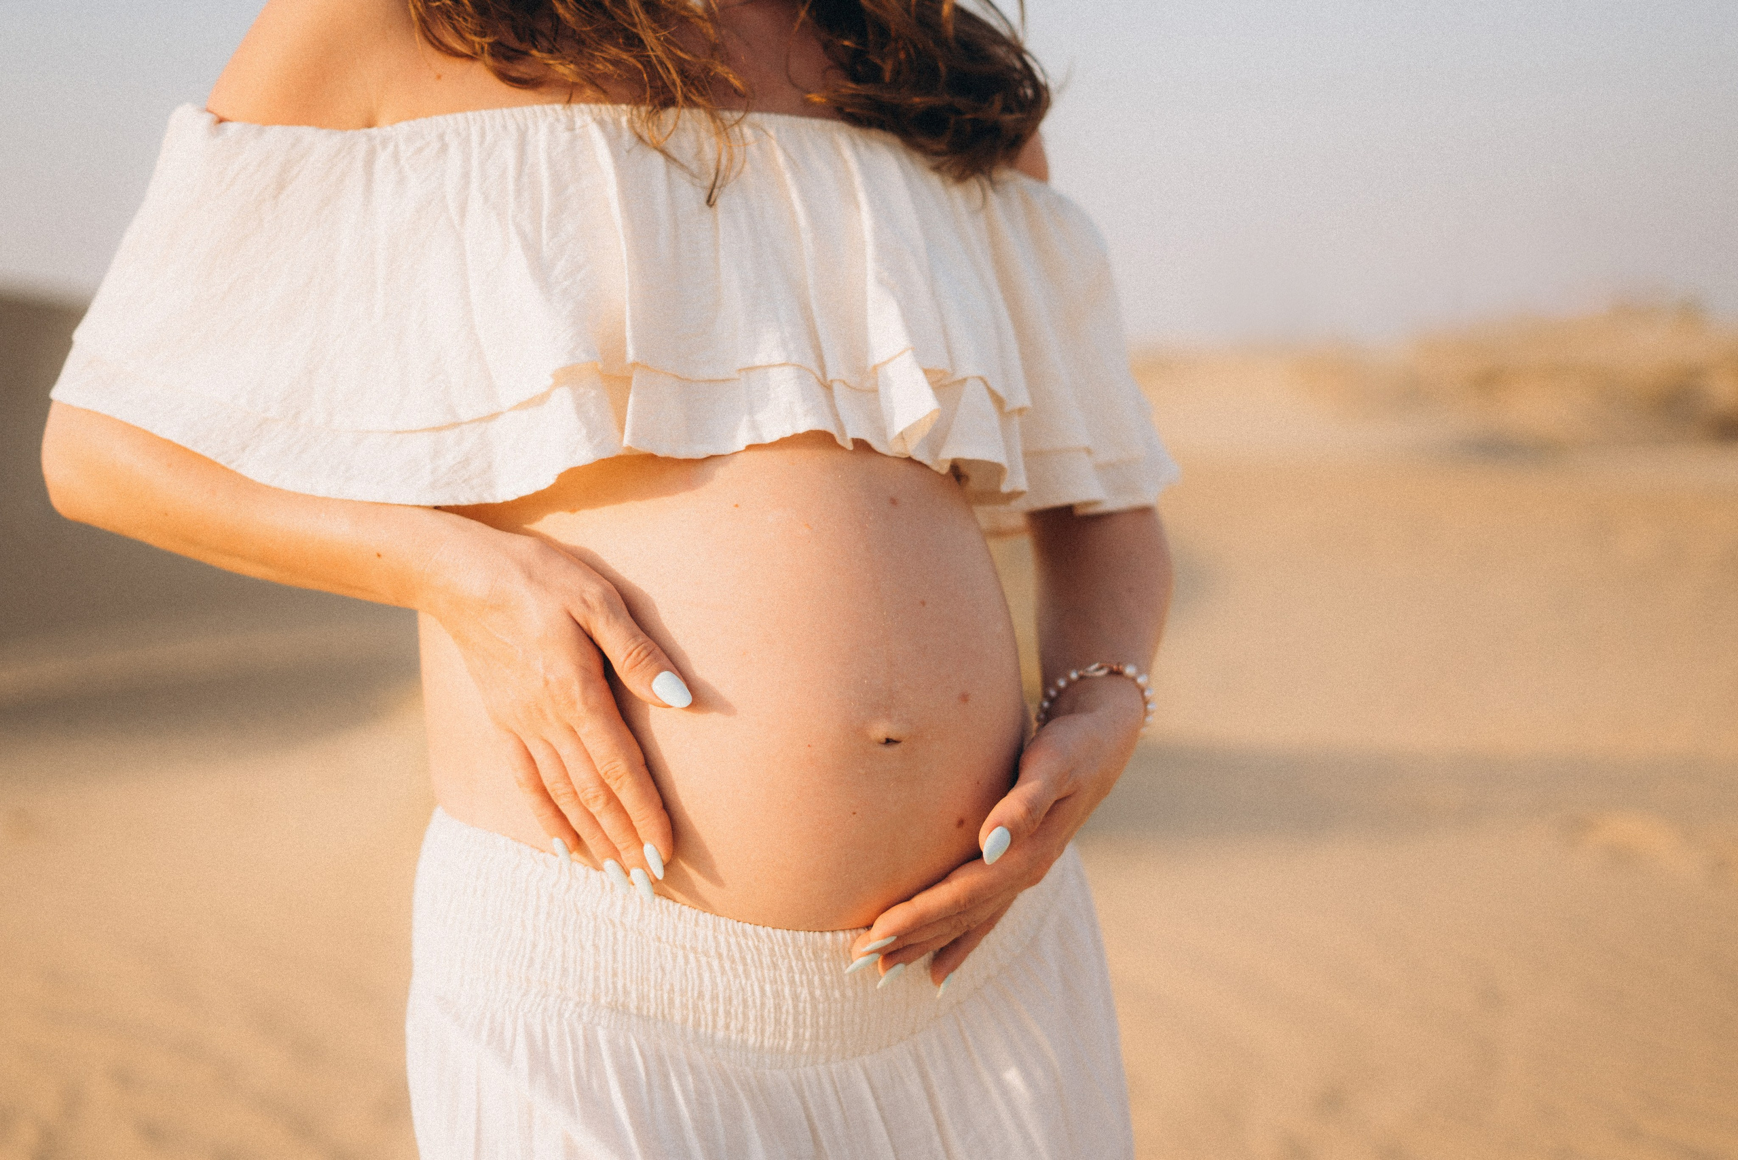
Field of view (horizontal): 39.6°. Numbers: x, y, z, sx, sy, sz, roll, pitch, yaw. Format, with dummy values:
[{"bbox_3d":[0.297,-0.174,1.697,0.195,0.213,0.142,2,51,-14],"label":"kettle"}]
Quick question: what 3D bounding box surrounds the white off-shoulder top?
[{"bbox_3d":[-0.098,-0.131,1.203,0.575,0.190,0.280,-3,6,-28],"label":"white off-shoulder top"}]

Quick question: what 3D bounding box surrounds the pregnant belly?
[{"bbox_3d":[-0.072,0.034,1.213,0.305,0.220,0.300,-3,6,-28],"label":"pregnant belly"}]

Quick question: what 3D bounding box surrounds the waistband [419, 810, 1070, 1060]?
[{"bbox_3d":[-0.060,0.155,1.234,0.345,0.108,0.285,-3,6,-28],"label":"waistband"}]

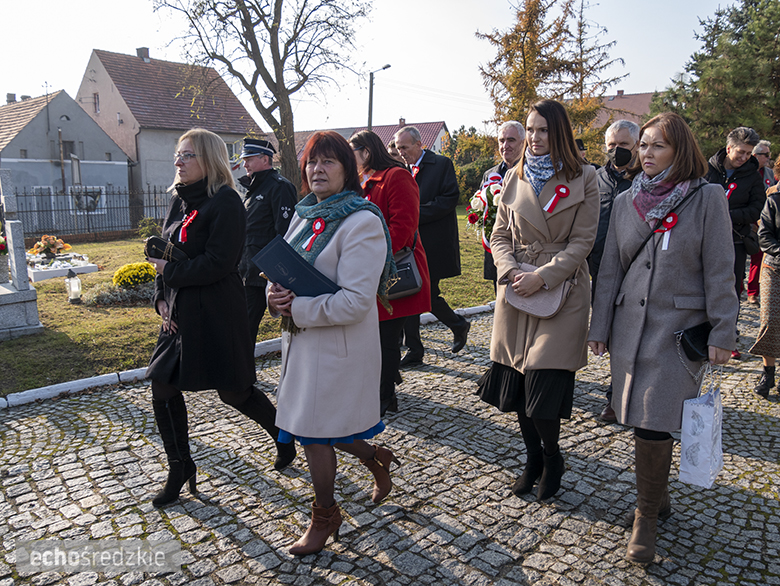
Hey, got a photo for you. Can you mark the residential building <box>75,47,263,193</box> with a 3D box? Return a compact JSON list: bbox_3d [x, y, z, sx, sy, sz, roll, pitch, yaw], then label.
[{"bbox_3d":[-14.397,-9.905,43.264,9.338,9.582,8.633,9,13,39],"label":"residential building"}]

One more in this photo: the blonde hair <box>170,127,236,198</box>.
[{"bbox_3d":[-0.815,-0.567,2.946,0.260,0.290,0.230,-7,13,-31],"label":"blonde hair"}]

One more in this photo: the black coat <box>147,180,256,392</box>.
[{"bbox_3d":[-0.843,-0.047,3.075,0.450,0.930,0.470,-7,13,-33],"label":"black coat"}]

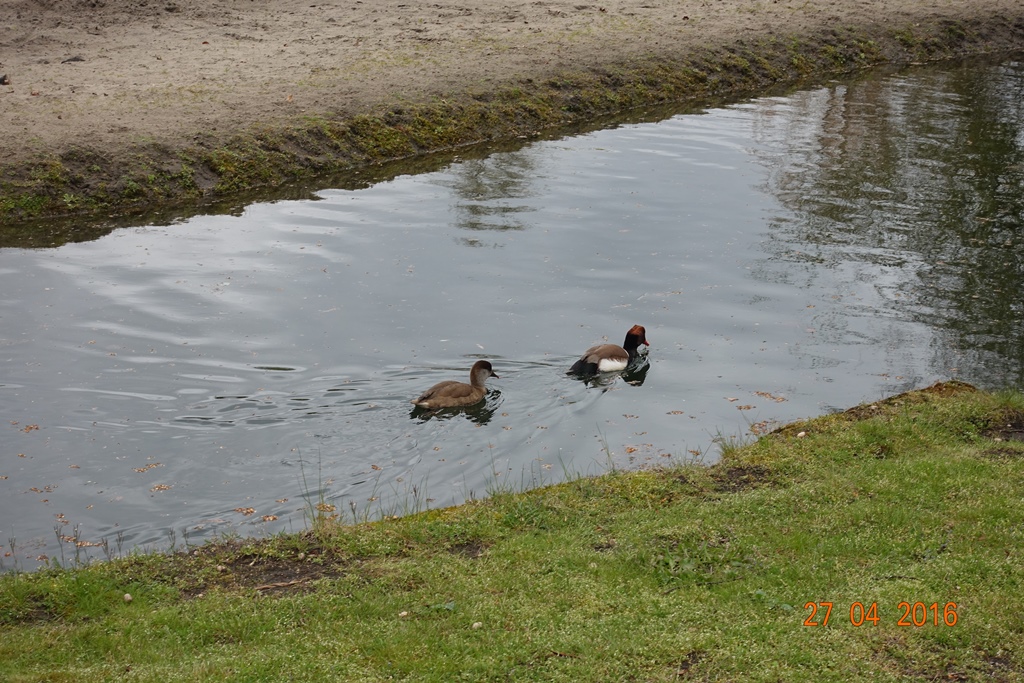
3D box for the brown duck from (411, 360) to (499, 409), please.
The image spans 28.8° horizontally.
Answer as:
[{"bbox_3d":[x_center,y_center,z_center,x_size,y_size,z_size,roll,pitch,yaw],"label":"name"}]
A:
[{"bbox_3d":[-0.281,0.201,9.380,0.460,0.210,0.175,-7,15,-27],"label":"brown duck"}]

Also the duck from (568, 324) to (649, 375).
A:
[{"bbox_3d":[0.477,0.046,10.030,0.470,0.215,0.185,-9,16,-34],"label":"duck"}]

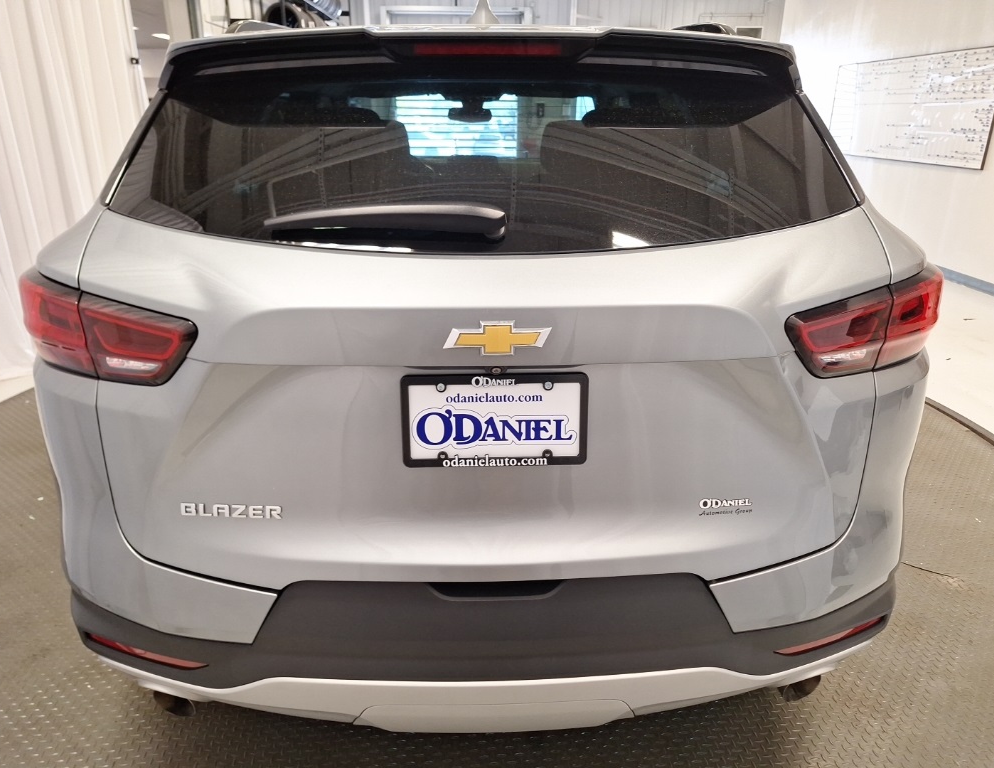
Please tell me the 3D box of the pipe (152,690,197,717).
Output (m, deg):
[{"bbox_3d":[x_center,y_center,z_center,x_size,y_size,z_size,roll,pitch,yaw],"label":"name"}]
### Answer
[{"bbox_3d":[-0.676,0.658,1.511,0.100,0.085,0.130,4,20,11],"label":"pipe"}]

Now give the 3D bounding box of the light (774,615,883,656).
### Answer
[{"bbox_3d":[0.675,0.503,1.365,0.300,0.035,0.040,-7,21,-20],"label":"light"}]

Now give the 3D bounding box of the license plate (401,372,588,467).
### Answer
[{"bbox_3d":[-0.004,0.059,1.135,0.312,0.159,0.015,-1,13,-2],"label":"license plate"}]

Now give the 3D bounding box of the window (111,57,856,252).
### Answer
[{"bbox_3d":[-0.014,-0.436,1.319,1.420,0.460,0.085,-1,-21,-2],"label":"window"}]

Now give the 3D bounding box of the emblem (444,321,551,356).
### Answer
[{"bbox_3d":[0.001,-0.072,1.081,0.172,0.056,0.015,-1,15,-2],"label":"emblem"}]

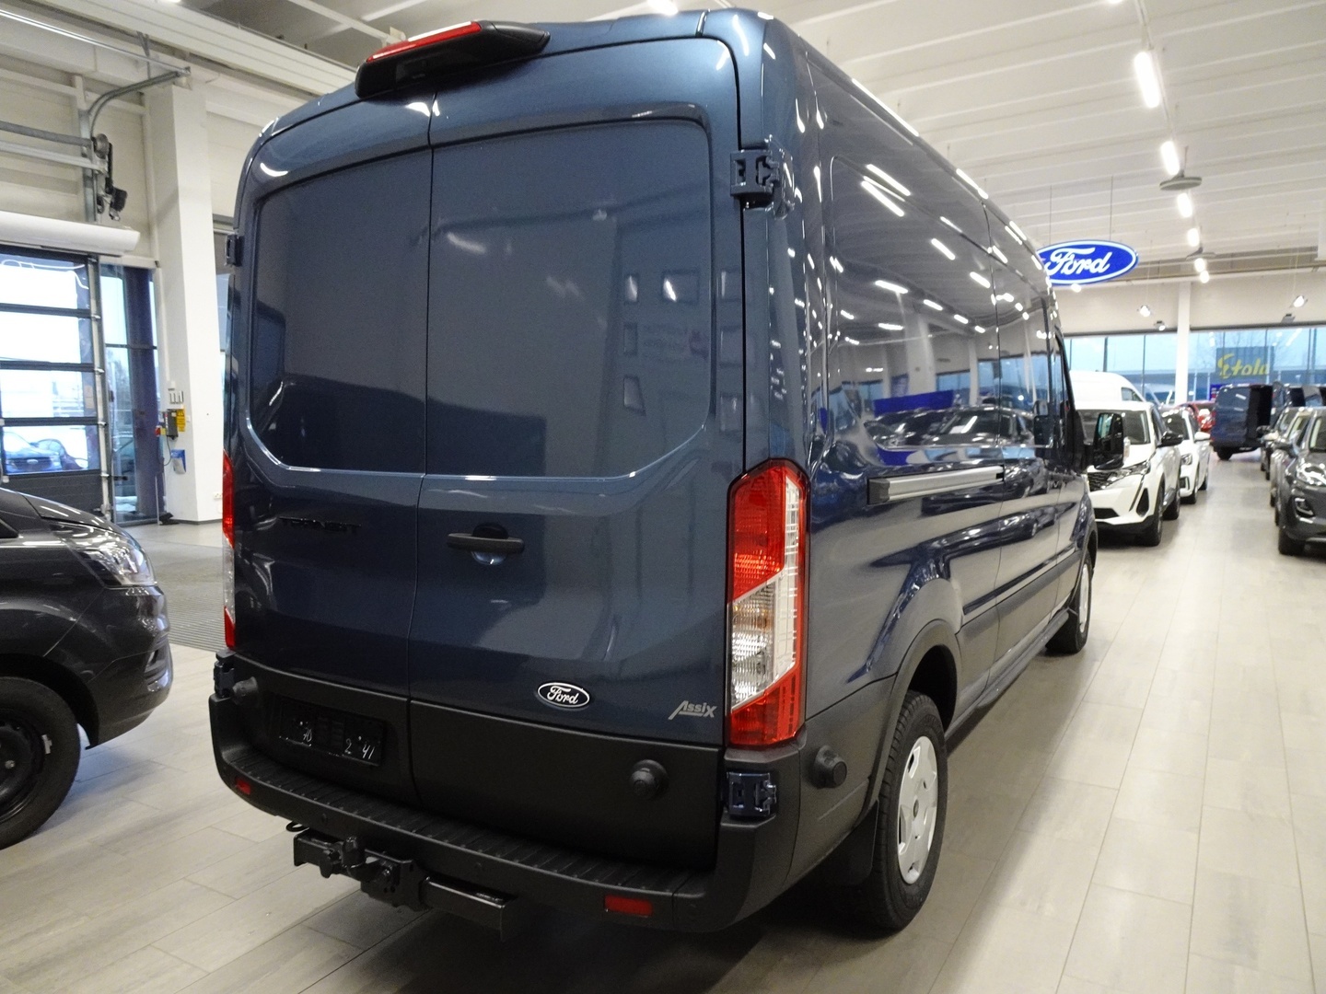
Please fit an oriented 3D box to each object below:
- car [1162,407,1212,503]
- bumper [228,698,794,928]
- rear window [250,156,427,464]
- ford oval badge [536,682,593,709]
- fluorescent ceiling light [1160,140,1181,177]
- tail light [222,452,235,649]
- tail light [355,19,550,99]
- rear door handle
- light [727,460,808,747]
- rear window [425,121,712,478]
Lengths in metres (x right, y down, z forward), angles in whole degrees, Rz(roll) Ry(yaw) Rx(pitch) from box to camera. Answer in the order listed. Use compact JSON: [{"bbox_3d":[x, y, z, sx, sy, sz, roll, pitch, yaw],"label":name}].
[{"bbox_3d":[8.420,-0.802,16.084,1.820,1.560,4.350,2,6,33],"label":"car"},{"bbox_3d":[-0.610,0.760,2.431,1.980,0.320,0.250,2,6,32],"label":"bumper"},{"bbox_3d":[-0.933,-0.483,2.589,0.790,0.810,0.040,3,3,35],"label":"rear window"},{"bbox_3d":[-0.234,0.460,2.117,0.145,0.060,0.014,2,2,25],"label":"ford oval badge"},{"bbox_3d":[8.312,-5.547,15.055,0.200,0.100,2.100,2,6,32],"label":"fluorescent ceiling light"},{"bbox_3d":[-1.367,0.154,2.944,0.140,0.610,0.140,2,6,32],"label":"tail light"},{"bbox_3d":[-0.578,-1.104,2.355,0.650,0.095,0.155,2,6,32],"label":"tail light"},{"bbox_3d":[-0.429,0.116,2.211,0.250,0.045,0.050,2,6,29],"label":"rear door handle"},{"bbox_3d":[0.222,0.221,1.962,0.140,0.610,0.140,2,6,32],"label":"light"},{"bbox_3d":[-0.251,-0.454,2.167,0.790,0.810,0.040,2,2,28],"label":"rear window"}]

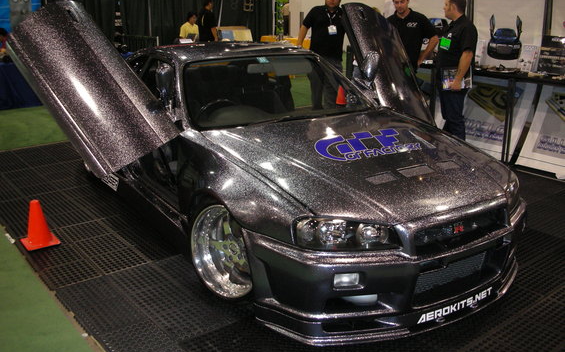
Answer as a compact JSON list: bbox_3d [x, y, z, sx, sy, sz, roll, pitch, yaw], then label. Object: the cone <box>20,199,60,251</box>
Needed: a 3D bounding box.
[{"bbox_3d":[-1.692,0.313,3.951,0.212,0.319,0.212,-12,20,-34],"label":"cone"}]

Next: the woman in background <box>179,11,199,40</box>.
[{"bbox_3d":[-1.921,-2.619,11.912,0.420,1.500,0.480,13,21,39],"label":"woman in background"}]

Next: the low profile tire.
[{"bbox_3d":[-0.242,0.391,3.116,0.500,0.500,0.230,12,14,36],"label":"low profile tire"}]

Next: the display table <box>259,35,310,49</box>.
[{"bbox_3d":[-0.012,-2.958,14.123,1.800,0.920,0.760,-12,20,-35],"label":"display table"}]

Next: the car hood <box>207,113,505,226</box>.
[{"bbox_3d":[0.476,-0.119,3.215,1.420,0.270,1.280,-10,19,-31],"label":"car hood"}]

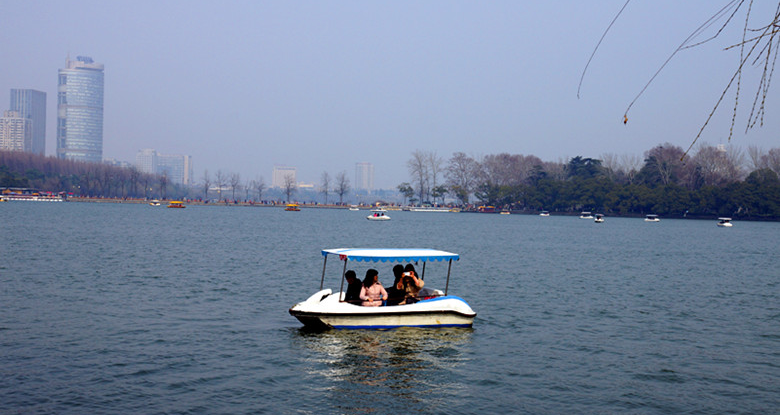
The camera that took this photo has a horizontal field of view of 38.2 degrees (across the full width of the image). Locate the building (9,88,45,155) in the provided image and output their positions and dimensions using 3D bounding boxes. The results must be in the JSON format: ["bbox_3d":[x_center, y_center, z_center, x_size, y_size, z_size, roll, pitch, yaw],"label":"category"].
[{"bbox_3d":[-474.536,-84.785,1480.000,28.000,141.000,38.000,1,0,6],"label":"building"}]

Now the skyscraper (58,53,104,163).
[{"bbox_3d":[-349.112,-91.367,1270.000,50.000,157.000,47.000,1,0,-6],"label":"skyscraper"}]

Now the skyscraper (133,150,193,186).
[{"bbox_3d":[-321.876,-48.317,1600.000,78.000,70.000,36.000,1,0,-18],"label":"skyscraper"}]

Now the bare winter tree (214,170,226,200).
[{"bbox_3d":[-71.510,-9.070,475.000,5.000,13.080,5.000,1,0,0],"label":"bare winter tree"}]

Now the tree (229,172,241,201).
[{"bbox_3d":[-65.603,-8.649,475.000,5.000,12.230,5.000,1,0,0],"label":"tree"}]

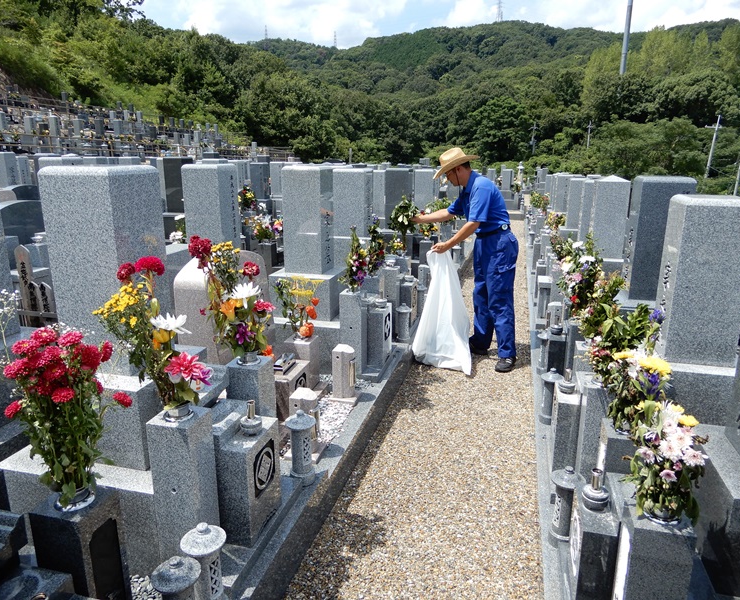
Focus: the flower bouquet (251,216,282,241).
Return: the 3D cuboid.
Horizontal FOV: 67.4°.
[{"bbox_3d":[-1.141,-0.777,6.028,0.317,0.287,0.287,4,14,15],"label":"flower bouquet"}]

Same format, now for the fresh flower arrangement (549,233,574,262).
[{"bbox_3d":[1.661,-0.454,4.790,0.234,0.251,0.234,4,15,14],"label":"fresh flower arrangement"}]

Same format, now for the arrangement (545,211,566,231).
[{"bbox_3d":[2.159,-0.926,6.460,0.239,0.225,0.239,4,15,14],"label":"arrangement"}]

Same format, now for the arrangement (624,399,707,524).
[{"bbox_3d":[0.730,0.401,1.380,0.182,0.312,0.182,4,15,14],"label":"arrangement"}]

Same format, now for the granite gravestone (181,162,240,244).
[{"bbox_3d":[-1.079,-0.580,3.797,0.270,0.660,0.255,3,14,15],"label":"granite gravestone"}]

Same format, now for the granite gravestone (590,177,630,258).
[{"bbox_3d":[2.304,-0.804,5.358,0.282,0.774,0.277,4,14,15],"label":"granite gravestone"}]

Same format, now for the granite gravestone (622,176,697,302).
[{"bbox_3d":[1.760,-0.381,3.396,0.282,0.740,0.277,4,14,15],"label":"granite gravestone"}]

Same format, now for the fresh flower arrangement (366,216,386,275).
[{"bbox_3d":[0.046,-0.382,3.887,0.140,0.420,0.145,3,14,15],"label":"fresh flower arrangement"}]

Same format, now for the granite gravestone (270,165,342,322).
[{"bbox_3d":[-0.425,-0.424,3.945,0.444,1.040,0.446,4,14,15],"label":"granite gravestone"}]

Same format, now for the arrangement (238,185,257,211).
[{"bbox_3d":[-1.988,-1.663,9.000,0.277,0.396,0.277,4,14,15],"label":"arrangement"}]

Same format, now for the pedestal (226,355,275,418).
[{"bbox_3d":[-0.469,0.501,2.241,0.136,0.523,0.136,3,14,15],"label":"pedestal"}]

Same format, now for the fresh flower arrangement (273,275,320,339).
[{"bbox_3d":[-0.394,0.040,3.036,0.210,0.327,0.251,4,15,14],"label":"fresh flower arrangement"}]

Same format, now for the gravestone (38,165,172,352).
[{"bbox_3d":[-0.909,-0.115,1.955,0.268,0.690,0.260,3,14,15],"label":"gravestone"}]

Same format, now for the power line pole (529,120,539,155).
[{"bbox_3d":[29.625,-27.665,100.347,1.600,8.500,0.350,4,14,16],"label":"power line pole"}]

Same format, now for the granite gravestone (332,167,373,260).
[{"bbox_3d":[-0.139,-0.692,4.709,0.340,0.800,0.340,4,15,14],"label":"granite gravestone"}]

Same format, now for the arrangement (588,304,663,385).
[{"bbox_3d":[1.007,0.174,2.199,0.264,0.298,0.278,4,15,14],"label":"arrangement"}]

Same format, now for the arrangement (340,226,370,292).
[{"bbox_3d":[-0.094,-0.255,3.489,0.178,0.416,0.198,4,14,15],"label":"arrangement"}]

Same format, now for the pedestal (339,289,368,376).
[{"bbox_3d":[-0.102,0.210,3.601,0.147,0.521,0.148,4,14,15],"label":"pedestal"}]

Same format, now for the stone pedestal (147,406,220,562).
[{"bbox_3d":[-0.581,0.614,1.768,0.137,0.523,0.137,3,14,15],"label":"stone pedestal"}]

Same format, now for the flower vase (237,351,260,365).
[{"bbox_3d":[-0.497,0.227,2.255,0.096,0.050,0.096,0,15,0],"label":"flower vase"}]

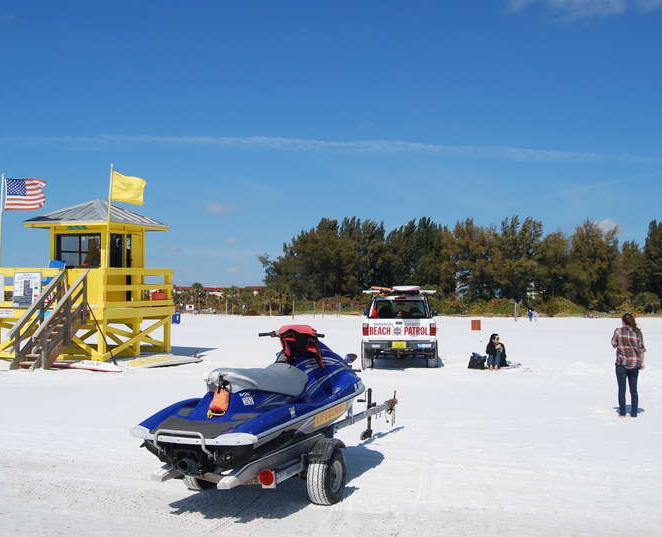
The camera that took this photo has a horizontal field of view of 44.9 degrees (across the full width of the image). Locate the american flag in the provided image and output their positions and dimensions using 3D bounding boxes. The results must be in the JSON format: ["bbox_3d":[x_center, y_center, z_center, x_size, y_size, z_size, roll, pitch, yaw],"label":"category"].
[{"bbox_3d":[-8.623,-2.087,22.700,1.220,0.920,0.300,0,-2,0],"label":"american flag"}]

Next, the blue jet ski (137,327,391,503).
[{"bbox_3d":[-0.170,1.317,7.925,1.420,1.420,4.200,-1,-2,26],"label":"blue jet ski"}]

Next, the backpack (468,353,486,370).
[{"bbox_3d":[3.418,2.170,18.700,0.420,0.380,0.280,0,-2,0],"label":"backpack"}]

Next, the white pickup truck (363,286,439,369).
[{"bbox_3d":[1.800,1.476,20.558,1.850,1.900,5.050,0,-2,6],"label":"white pickup truck"}]

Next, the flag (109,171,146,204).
[{"bbox_3d":[-5.495,-2.166,21.700,0.950,0.900,0.250,0,-2,0],"label":"flag"}]

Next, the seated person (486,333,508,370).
[{"bbox_3d":[3.843,1.929,18.500,0.520,0.850,0.650,0,-2,-5],"label":"seated person"}]

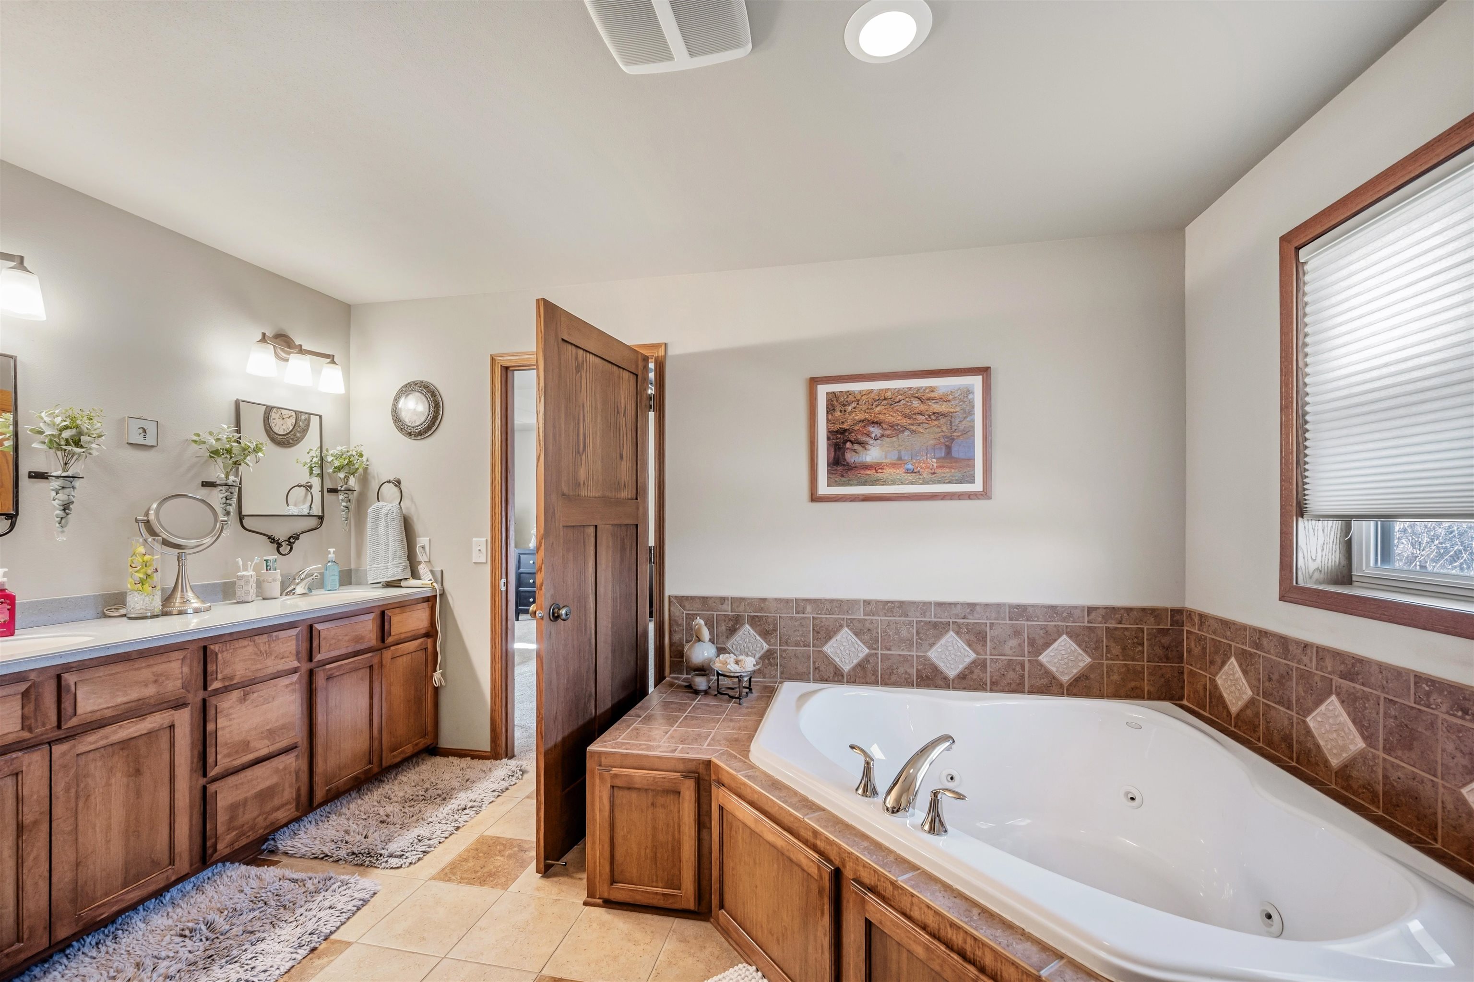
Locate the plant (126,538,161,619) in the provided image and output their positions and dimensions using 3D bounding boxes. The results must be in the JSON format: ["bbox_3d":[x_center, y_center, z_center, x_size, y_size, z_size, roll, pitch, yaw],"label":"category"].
[{"bbox_3d":[-2.232,0.330,2.155,0.093,0.300,0.093,0,-1,11],"label":"plant"}]

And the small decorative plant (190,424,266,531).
[{"bbox_3d":[-2.191,-0.047,2.499,0.190,0.480,0.235,0,-1,12],"label":"small decorative plant"}]

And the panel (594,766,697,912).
[{"bbox_3d":[-0.289,1.120,1.856,0.350,0.436,0.022,0,-1,12],"label":"panel"}]

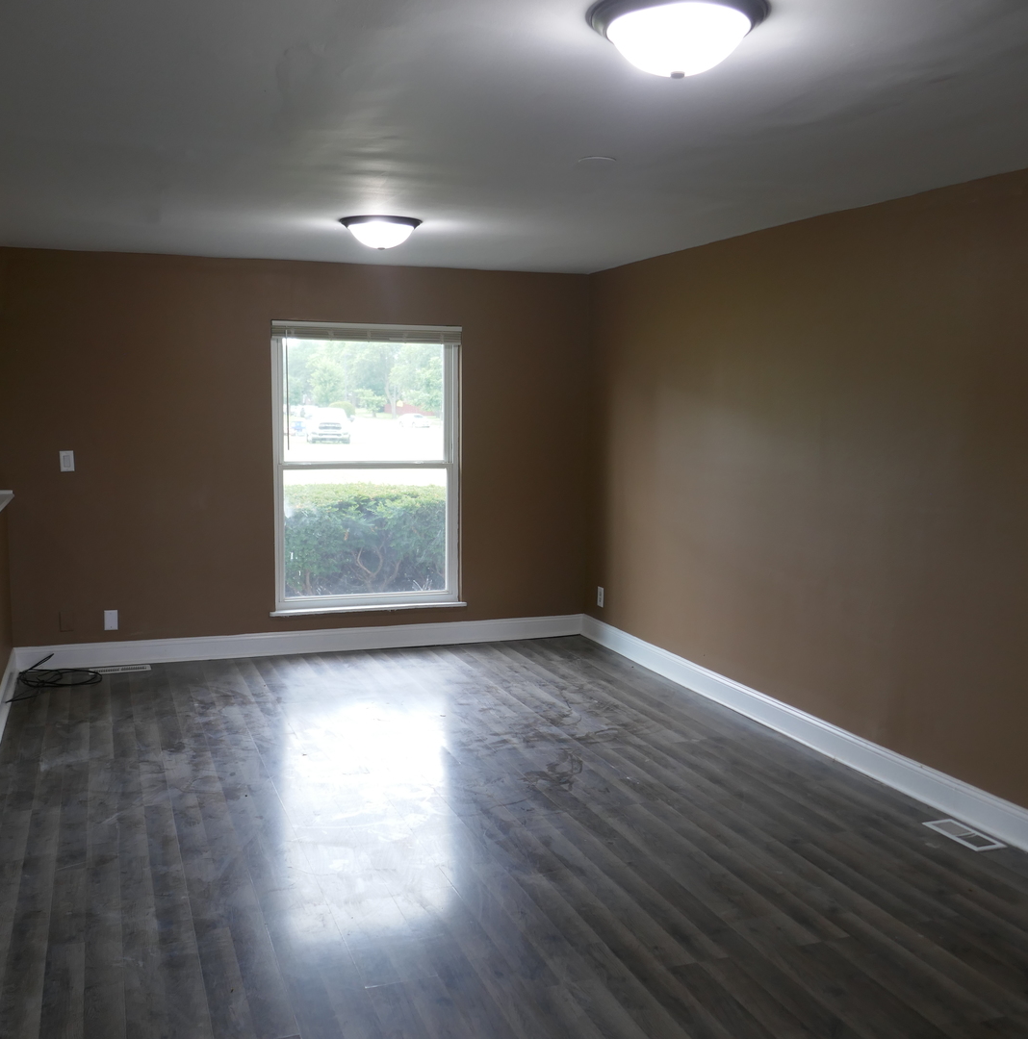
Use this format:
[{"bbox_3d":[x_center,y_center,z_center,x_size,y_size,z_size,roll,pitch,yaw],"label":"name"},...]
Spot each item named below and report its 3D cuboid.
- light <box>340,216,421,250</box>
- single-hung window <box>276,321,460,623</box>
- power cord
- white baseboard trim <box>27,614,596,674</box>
[{"bbox_3d":[-0.624,-1.332,5.103,0.385,0.132,0.385,-2,7,-18],"label":"light"},{"bbox_3d":[-0.912,-0.319,6.832,1.190,1.790,0.130,-2,7,-18],"label":"single-hung window"},{"bbox_3d":[-2.516,0.866,5.967,0.460,0.130,0.750,-2,7,-18],"label":"power cord"},{"bbox_3d":[-1.201,0.765,6.811,3.530,0.151,0.020,-2,7,-18],"label":"white baseboard trim"}]

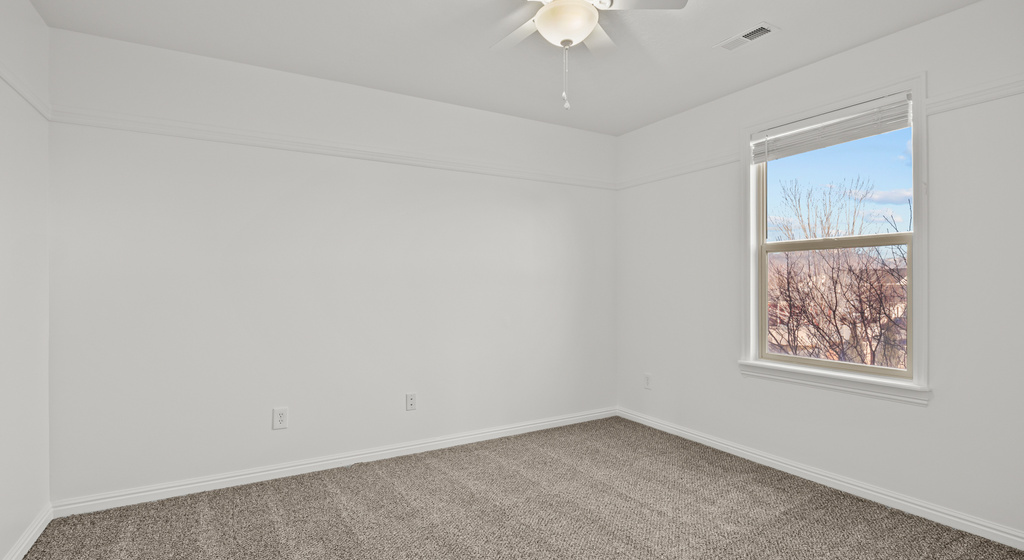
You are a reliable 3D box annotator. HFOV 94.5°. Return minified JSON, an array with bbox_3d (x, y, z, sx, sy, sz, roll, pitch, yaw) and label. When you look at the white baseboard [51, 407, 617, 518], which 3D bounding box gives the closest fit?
[{"bbox_3d":[-0.672,1.135,3.220,3.673,0.086,0.015,0,0,-29],"label":"white baseboard"}]

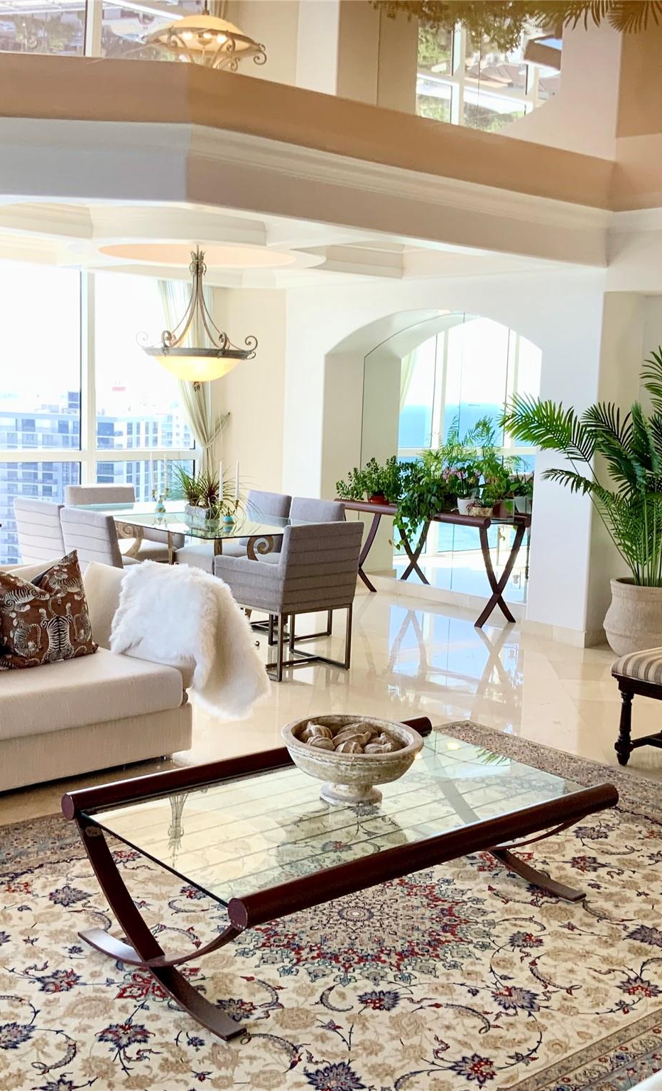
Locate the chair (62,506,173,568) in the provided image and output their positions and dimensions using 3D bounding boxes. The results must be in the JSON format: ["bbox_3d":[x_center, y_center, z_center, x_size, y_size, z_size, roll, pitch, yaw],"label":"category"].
[{"bbox_3d":[-1.162,0.215,7.052,0.663,0.836,0.530,-5,10,-43],"label":"chair"}]

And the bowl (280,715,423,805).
[{"bbox_3d":[0.067,0.669,3.721,0.432,0.196,0.432,2,7,0],"label":"bowl"}]

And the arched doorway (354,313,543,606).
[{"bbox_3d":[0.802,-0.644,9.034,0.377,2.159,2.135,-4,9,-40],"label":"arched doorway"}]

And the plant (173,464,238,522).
[{"bbox_3d":[-0.826,-0.351,7.891,0.345,0.353,0.393,-4,9,-40],"label":"plant"}]

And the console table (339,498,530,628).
[{"bbox_3d":[0.689,0.089,9.089,0.416,0.777,1.649,-4,9,-40],"label":"console table"}]

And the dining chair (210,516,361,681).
[{"bbox_3d":[-0.255,0.263,6.885,0.551,0.841,0.653,-5,10,-43],"label":"dining chair"}]

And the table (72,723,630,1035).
[{"bbox_3d":[0.050,0.923,3.661,1.468,0.394,0.942,-4,9,-40],"label":"table"}]

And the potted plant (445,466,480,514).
[{"bbox_3d":[0.945,-0.380,8.696,0.228,0.320,0.251,-4,9,-40],"label":"potted plant"}]

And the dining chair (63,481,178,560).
[{"bbox_3d":[-1.405,0.067,8.176,0.530,0.841,0.663,-5,10,-43],"label":"dining chair"}]

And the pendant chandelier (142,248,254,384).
[{"bbox_3d":[-0.791,-1.362,7.273,0.694,0.816,0.694,2,7,0],"label":"pendant chandelier"}]

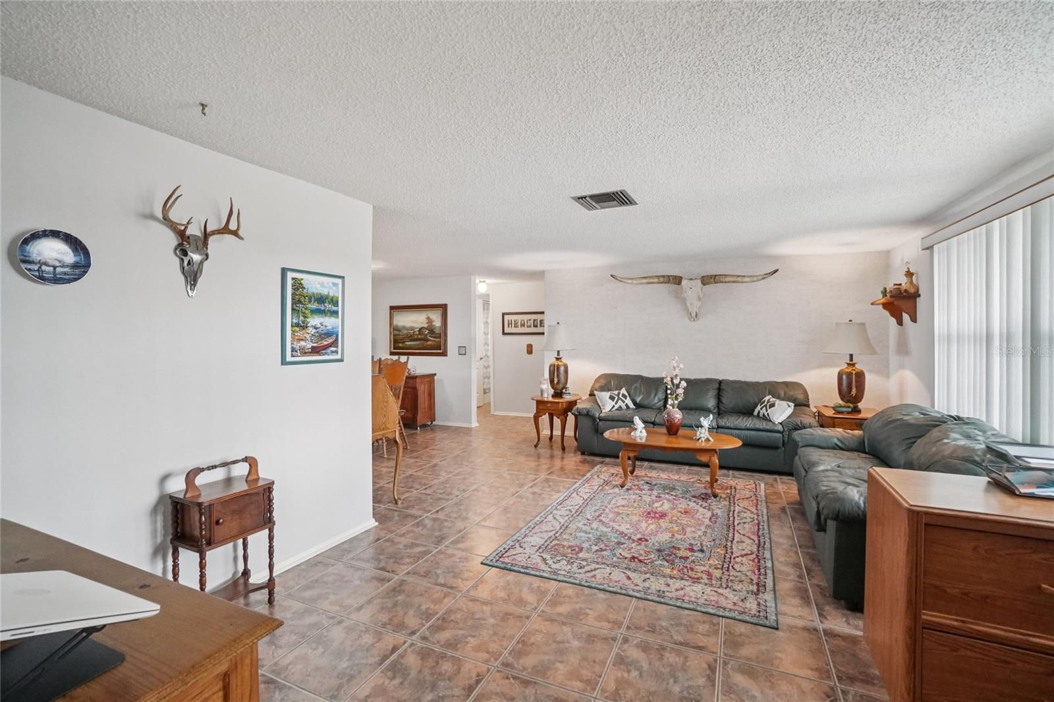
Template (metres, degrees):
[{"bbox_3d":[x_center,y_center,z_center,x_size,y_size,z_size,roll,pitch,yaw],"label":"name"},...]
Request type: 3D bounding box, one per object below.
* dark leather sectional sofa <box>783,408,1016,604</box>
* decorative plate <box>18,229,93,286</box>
[{"bbox_3d":[2.453,0.864,3.060,0.951,0.862,2.205,1,2,26],"label":"dark leather sectional sofa"},{"bbox_3d":[-1.827,-0.363,1.704,0.029,0.210,0.208,1,2,26],"label":"decorative plate"}]

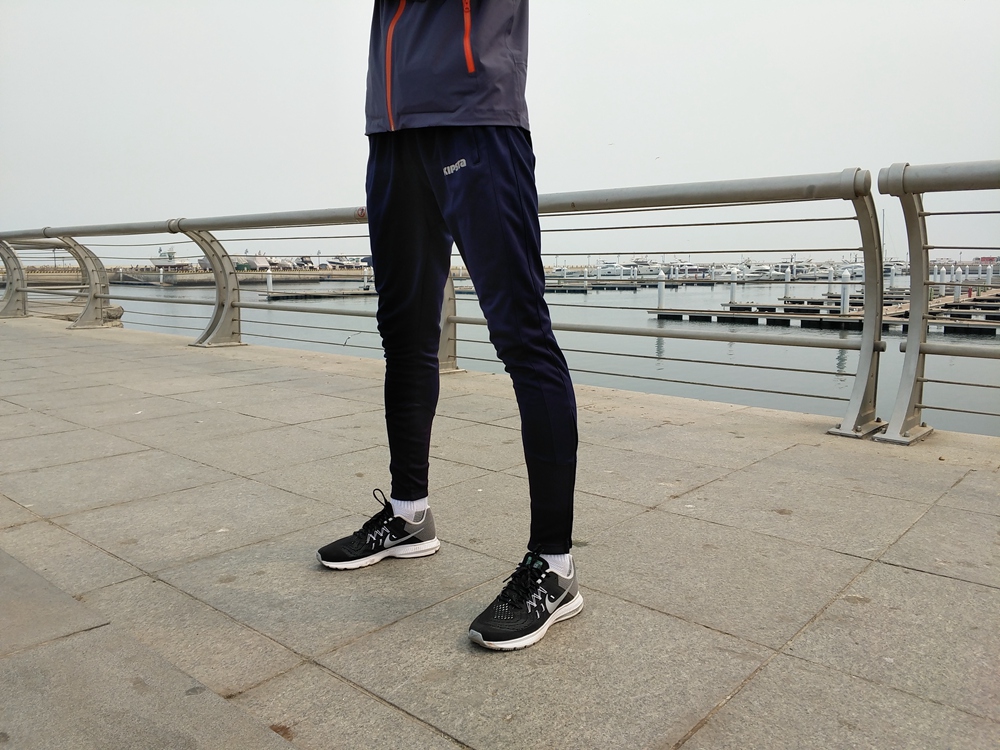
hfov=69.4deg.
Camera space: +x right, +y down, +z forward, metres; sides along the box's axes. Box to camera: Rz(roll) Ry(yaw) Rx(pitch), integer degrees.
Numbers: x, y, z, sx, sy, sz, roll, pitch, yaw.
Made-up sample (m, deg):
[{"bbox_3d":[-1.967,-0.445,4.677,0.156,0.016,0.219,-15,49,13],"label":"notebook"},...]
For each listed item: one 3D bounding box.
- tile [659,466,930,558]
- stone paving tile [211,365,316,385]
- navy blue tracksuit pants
[{"bbox_3d":[0.906,0.419,2.233,0.605,0.030,0.605,8,12,40],"label":"tile"},{"bbox_3d":[-1.554,0.010,4.871,0.605,0.030,0.540,8,11,41],"label":"stone paving tile"},{"bbox_3d":[-0.075,-0.086,1.595,0.300,0.930,0.520,-6,10,-33],"label":"navy blue tracksuit pants"}]

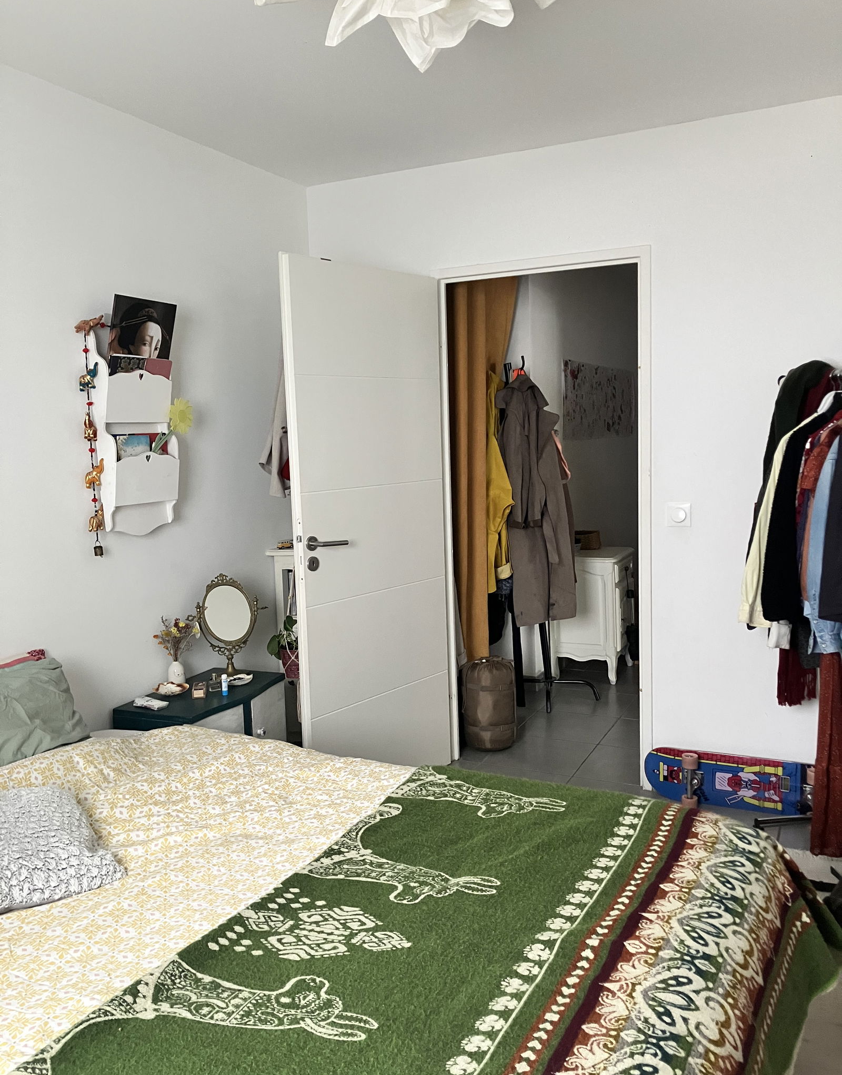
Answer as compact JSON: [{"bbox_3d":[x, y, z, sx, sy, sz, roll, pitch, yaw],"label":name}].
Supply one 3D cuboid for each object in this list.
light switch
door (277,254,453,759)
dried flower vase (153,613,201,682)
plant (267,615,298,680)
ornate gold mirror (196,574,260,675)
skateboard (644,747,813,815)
[{"bbox_3d":[0.961,-0.084,3.381,0.086,0.086,0.024,1,8,26],"label":"light switch"},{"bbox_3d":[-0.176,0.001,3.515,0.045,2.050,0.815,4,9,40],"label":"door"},{"bbox_3d":[-0.850,0.400,3.144,0.160,0.258,0.140,-5,7,-24],"label":"dried flower vase"},{"bbox_3d":[-0.489,0.428,3.528,0.200,0.250,0.180,-3,7,-13],"label":"plant"},{"bbox_3d":[-0.696,0.323,3.272,0.228,0.372,0.115,-4,7,-19],"label":"ornate gold mirror"},{"bbox_3d":[1.216,0.907,3.325,0.790,0.205,0.135,1,8,26],"label":"skateboard"}]

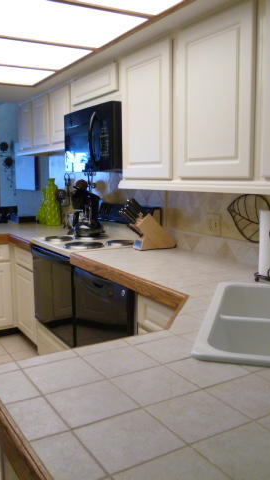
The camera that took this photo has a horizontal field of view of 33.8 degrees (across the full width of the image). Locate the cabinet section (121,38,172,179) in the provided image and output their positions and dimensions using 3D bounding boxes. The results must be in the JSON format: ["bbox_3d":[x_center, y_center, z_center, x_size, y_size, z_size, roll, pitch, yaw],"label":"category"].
[{"bbox_3d":[0.204,-0.712,2.595,0.330,0.700,0.512,-5,9,-31],"label":"cabinet section"}]

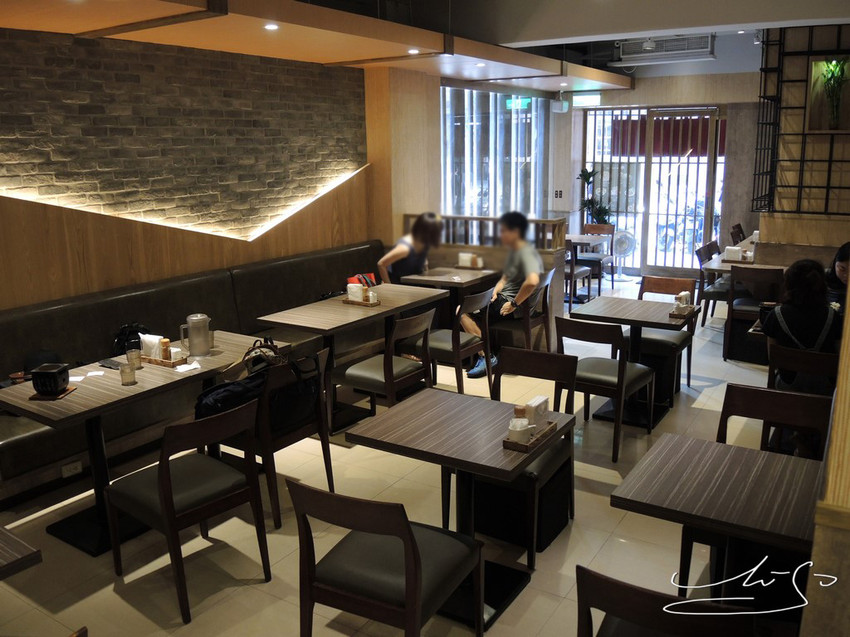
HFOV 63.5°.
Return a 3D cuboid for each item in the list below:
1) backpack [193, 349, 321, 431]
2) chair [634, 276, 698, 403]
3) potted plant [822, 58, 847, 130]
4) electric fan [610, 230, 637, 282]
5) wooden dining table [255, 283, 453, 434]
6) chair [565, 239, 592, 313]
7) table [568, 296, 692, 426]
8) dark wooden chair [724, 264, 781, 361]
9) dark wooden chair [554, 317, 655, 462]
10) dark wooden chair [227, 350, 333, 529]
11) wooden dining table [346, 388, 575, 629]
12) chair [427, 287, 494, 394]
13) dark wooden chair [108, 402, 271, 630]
[{"bbox_3d":[-0.889,0.373,3.599,0.480,0.350,0.420,8,16,36],"label":"backpack"},{"bbox_3d":[1.766,0.151,5.250,0.465,0.835,0.562,7,15,33],"label":"chair"},{"bbox_3d":[3.621,-1.981,6.077,0.185,0.610,0.180,7,15,33],"label":"potted plant"},{"bbox_3d":[2.754,-0.881,9.617,0.400,0.700,0.380,-3,13,-4],"label":"electric fan"},{"bbox_3d":[-0.477,0.250,5.252,0.653,0.740,1.471,7,15,33],"label":"wooden dining table"},{"bbox_3d":[1.720,-0.567,8.411,0.465,0.835,0.562,8,16,35],"label":"chair"},{"bbox_3d":[1.421,0.298,4.668,0.700,0.735,0.590,7,16,33],"label":"table"},{"bbox_3d":[2.851,-0.060,5.798,0.470,0.830,0.570,9,17,39],"label":"dark wooden chair"},{"bbox_3d":[1.135,0.375,4.327,0.465,0.835,0.562,8,16,35],"label":"dark wooden chair"},{"bbox_3d":[-0.818,0.567,3.616,0.570,0.830,0.470,8,16,37],"label":"dark wooden chair"},{"bbox_3d":[0.161,0.784,2.843,0.720,0.740,0.599,7,15,33],"label":"wooden dining table"},{"bbox_3d":[0.173,0.192,5.089,0.570,0.830,0.470,7,16,34],"label":"chair"},{"bbox_3d":[-1.011,0.735,2.962,0.562,0.835,0.465,9,16,38],"label":"dark wooden chair"}]

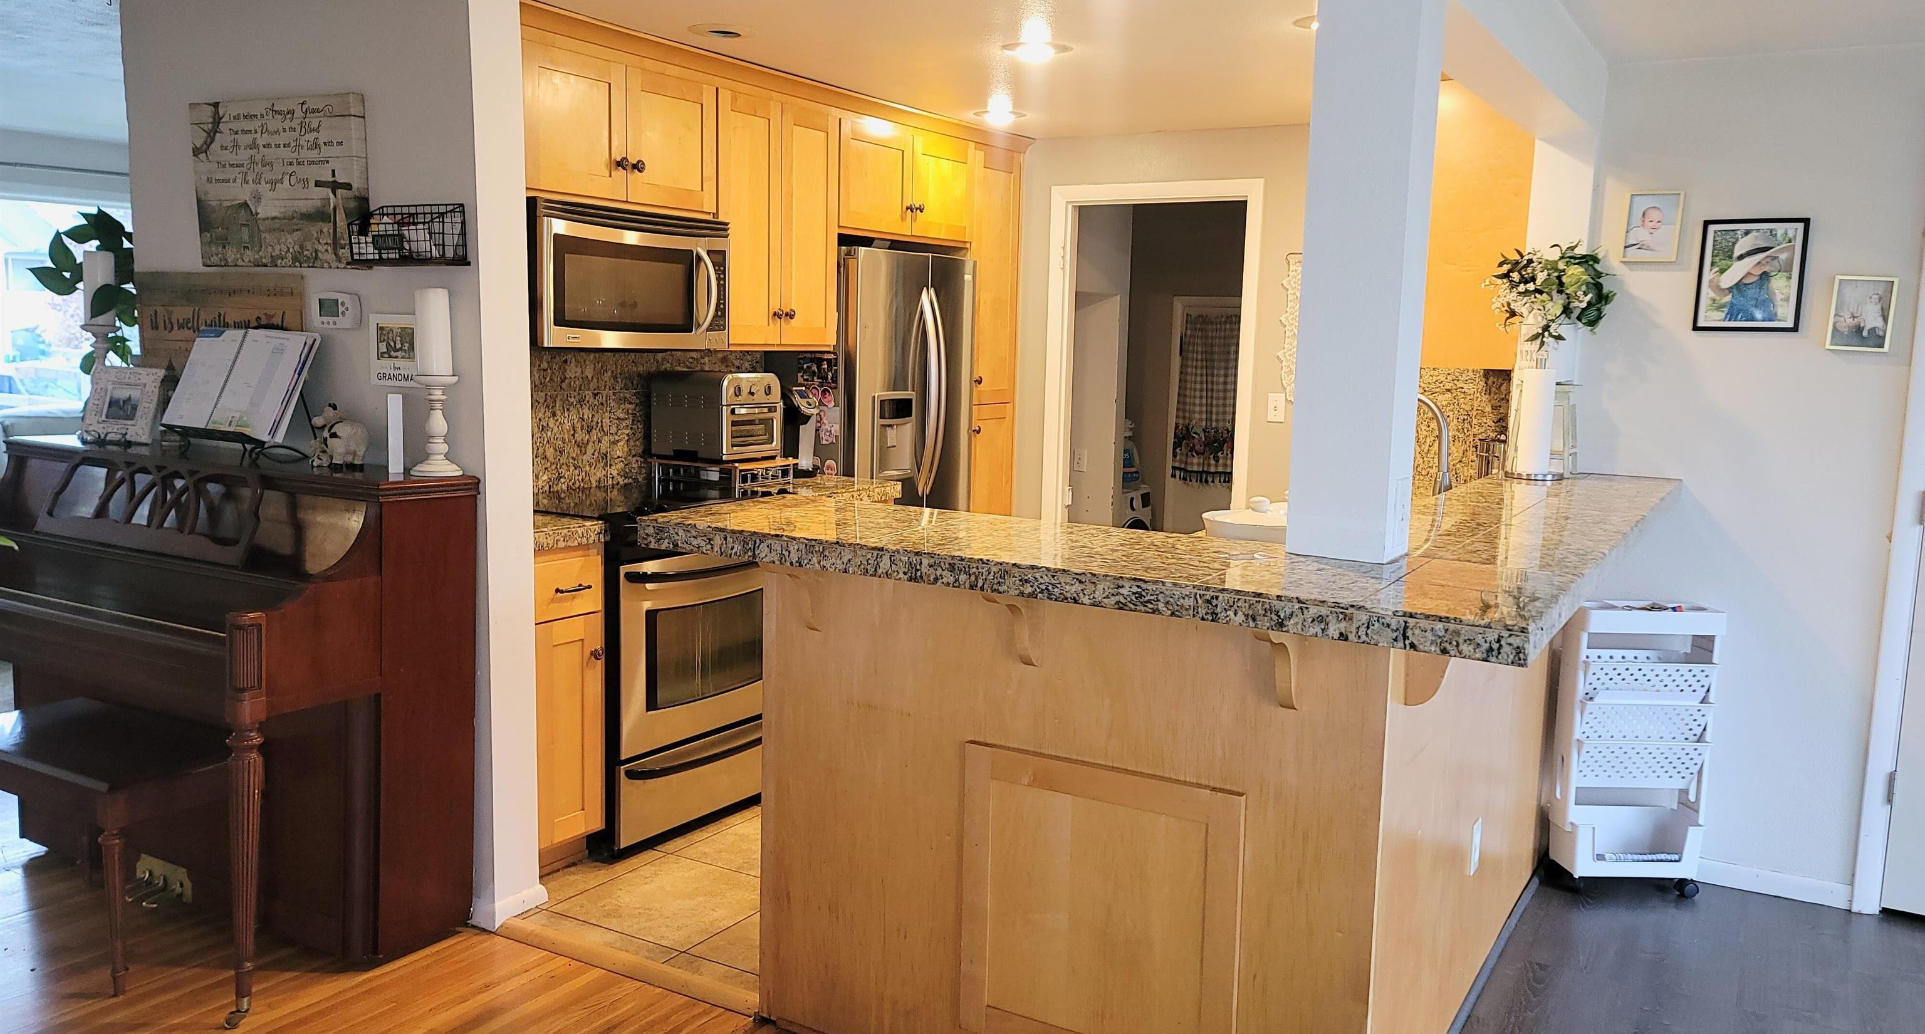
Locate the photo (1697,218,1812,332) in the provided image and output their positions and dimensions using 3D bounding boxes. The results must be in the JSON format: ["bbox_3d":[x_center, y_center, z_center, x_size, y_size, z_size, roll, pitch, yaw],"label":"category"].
[{"bbox_3d":[2.079,-0.637,3.660,0.245,0.292,0.020,6,8,30],"label":"photo"}]

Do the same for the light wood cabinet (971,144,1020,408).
[{"bbox_3d":[-0.061,-1.017,5.936,0.460,1.050,0.427,6,8,30],"label":"light wood cabinet"}]

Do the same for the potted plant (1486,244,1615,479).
[{"bbox_3d":[1.599,-0.424,3.786,0.320,0.620,0.290,6,8,30],"label":"potted plant"}]

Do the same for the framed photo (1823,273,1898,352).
[{"bbox_3d":[2.295,-0.517,3.544,0.134,0.185,0.018,6,8,30],"label":"framed photo"}]

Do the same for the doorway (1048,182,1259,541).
[{"bbox_3d":[0.795,-0.355,5.967,0.972,2.095,0.130,6,8,30],"label":"doorway"}]

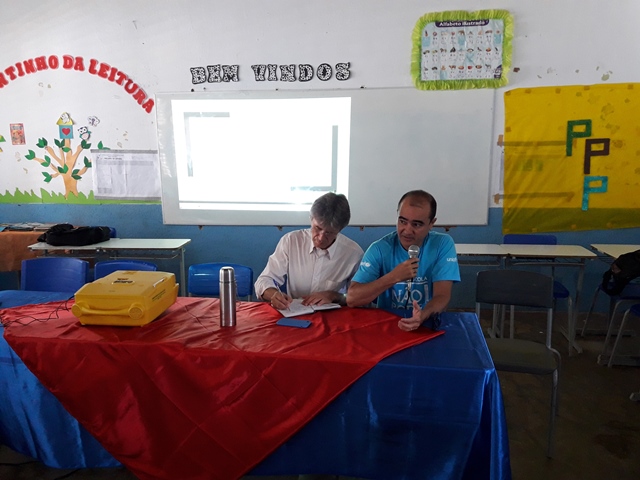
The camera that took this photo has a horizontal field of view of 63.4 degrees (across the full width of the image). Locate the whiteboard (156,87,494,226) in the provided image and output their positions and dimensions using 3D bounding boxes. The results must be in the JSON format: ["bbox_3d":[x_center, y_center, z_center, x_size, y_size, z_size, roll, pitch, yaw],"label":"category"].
[{"bbox_3d":[0.015,-0.725,4.659,3.020,1.210,0.030,0,11,4],"label":"whiteboard"}]

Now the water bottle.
[{"bbox_3d":[-0.409,0.248,2.329,0.073,0.265,0.073,-1,11,0],"label":"water bottle"}]

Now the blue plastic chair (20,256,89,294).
[{"bbox_3d":[-1.690,0.585,3.087,0.450,0.860,0.500,1,11,8],"label":"blue plastic chair"}]

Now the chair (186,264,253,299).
[{"bbox_3d":[-0.635,0.589,3.068,0.430,0.840,0.500,1,11,6],"label":"chair"}]

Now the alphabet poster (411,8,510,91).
[{"bbox_3d":[1.210,-1.613,4.399,0.830,0.640,0.030,0,11,4],"label":"alphabet poster"}]

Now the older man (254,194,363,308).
[{"bbox_3d":[-0.022,0.419,2.627,0.530,1.330,0.700,1,11,8],"label":"older man"}]

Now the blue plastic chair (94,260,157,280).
[{"bbox_3d":[-1.260,0.579,3.147,0.430,0.840,0.500,1,11,7],"label":"blue plastic chair"}]

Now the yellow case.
[{"bbox_3d":[-0.923,0.275,2.533,0.345,0.145,0.470,0,11,5],"label":"yellow case"}]

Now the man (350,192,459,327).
[{"bbox_3d":[0.383,0.425,2.547,0.550,1.340,0.700,0,11,5],"label":"man"}]

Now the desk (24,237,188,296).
[{"bbox_3d":[-1.669,0.398,4.314,1.220,0.760,0.420,0,11,4],"label":"desk"}]

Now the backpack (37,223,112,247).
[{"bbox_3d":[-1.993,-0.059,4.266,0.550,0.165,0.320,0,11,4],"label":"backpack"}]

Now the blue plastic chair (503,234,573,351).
[{"bbox_3d":[1.640,0.407,3.898,0.430,0.840,0.500,0,11,2],"label":"blue plastic chair"}]

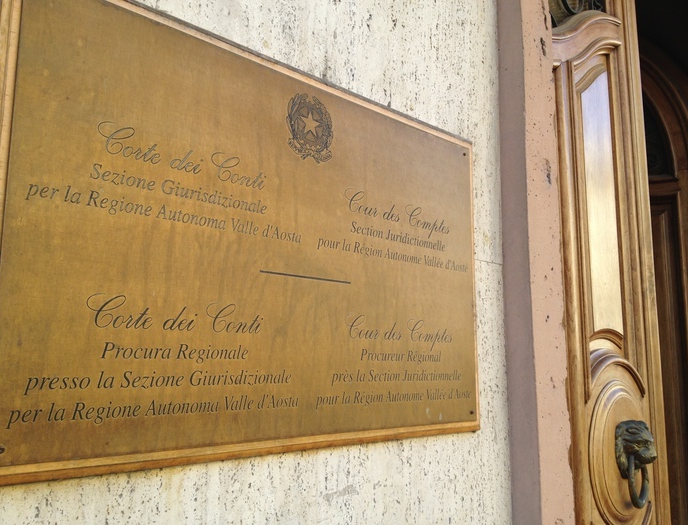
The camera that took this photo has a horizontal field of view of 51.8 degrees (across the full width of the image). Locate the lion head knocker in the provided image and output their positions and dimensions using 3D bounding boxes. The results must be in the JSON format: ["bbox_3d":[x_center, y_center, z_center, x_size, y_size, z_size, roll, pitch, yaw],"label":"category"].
[{"bbox_3d":[0.786,0.535,1.873,0.080,0.227,0.136,-8,-12,43],"label":"lion head knocker"}]

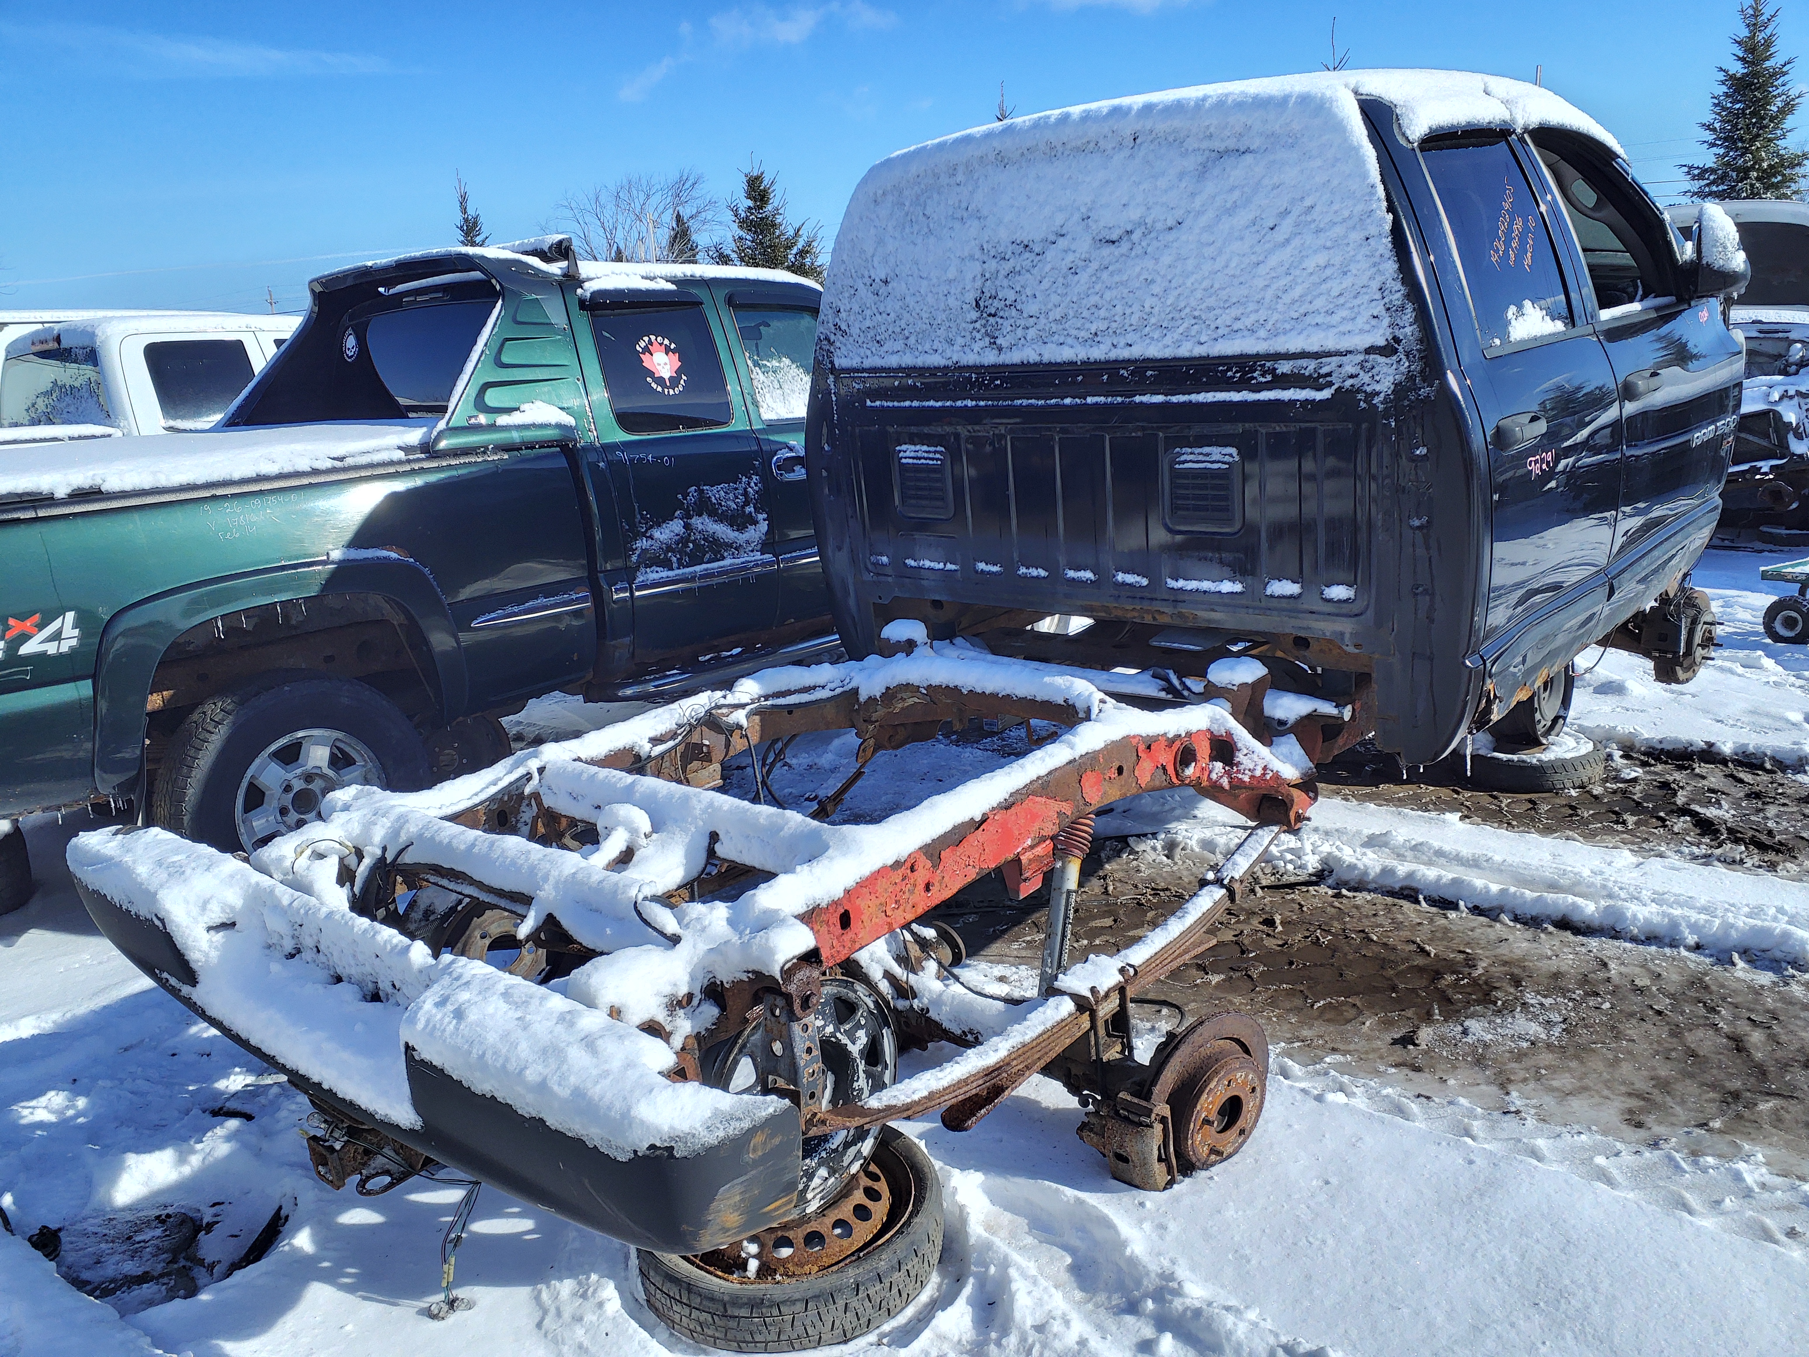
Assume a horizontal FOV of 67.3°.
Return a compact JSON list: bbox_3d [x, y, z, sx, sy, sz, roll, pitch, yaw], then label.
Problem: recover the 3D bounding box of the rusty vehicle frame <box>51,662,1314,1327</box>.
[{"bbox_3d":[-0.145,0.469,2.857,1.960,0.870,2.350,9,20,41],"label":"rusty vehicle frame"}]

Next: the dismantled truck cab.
[{"bbox_3d":[1.153,-0.893,4.069,2.080,1.515,2.300,9,20,41],"label":"dismantled truck cab"}]

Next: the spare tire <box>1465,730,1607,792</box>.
[{"bbox_3d":[2.075,0.248,4.638,0.590,0.135,0.590,9,19,41],"label":"spare tire"}]

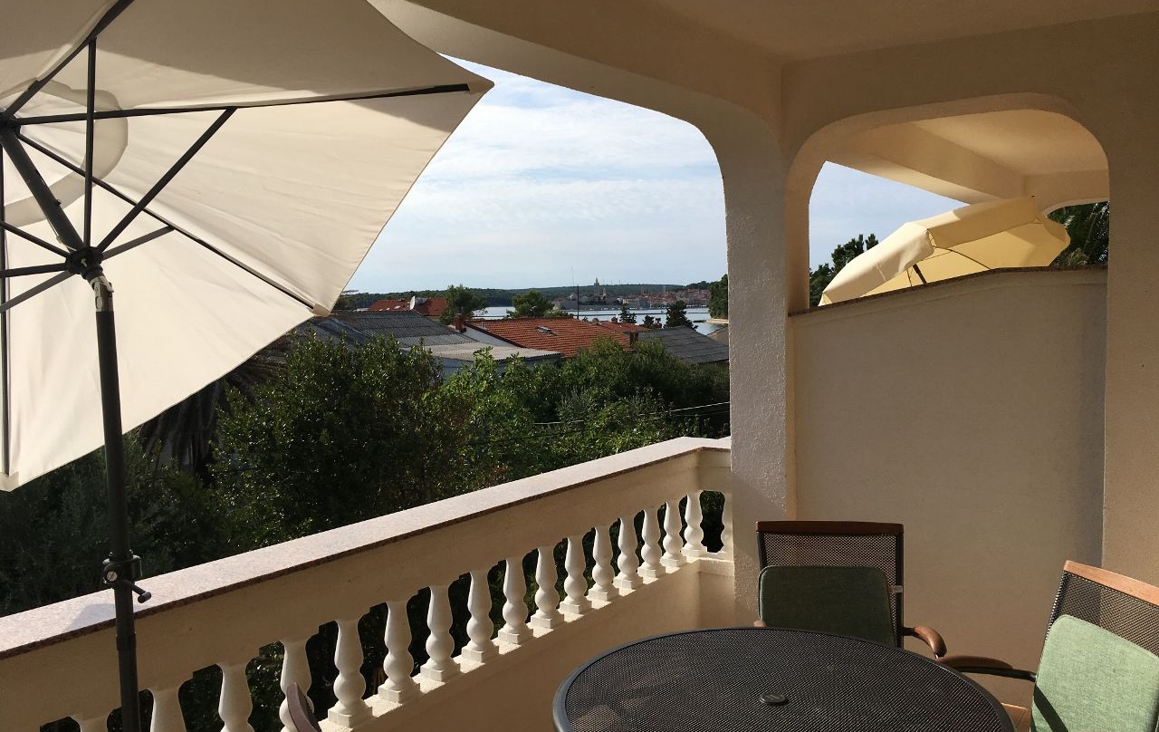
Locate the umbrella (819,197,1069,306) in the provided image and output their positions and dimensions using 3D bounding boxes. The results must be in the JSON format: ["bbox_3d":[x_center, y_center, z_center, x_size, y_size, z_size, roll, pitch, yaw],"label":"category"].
[{"bbox_3d":[2.399,0.023,6.696,1.750,2.200,1.880,2,5,35],"label":"umbrella"}]

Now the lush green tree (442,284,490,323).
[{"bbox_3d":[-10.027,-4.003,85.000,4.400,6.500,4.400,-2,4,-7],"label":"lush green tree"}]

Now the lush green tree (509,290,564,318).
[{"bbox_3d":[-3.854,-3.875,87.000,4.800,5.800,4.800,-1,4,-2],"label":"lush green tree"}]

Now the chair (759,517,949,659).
[{"bbox_3d":[0.701,0.966,2.662,0.600,0.940,0.640,0,4,13],"label":"chair"}]

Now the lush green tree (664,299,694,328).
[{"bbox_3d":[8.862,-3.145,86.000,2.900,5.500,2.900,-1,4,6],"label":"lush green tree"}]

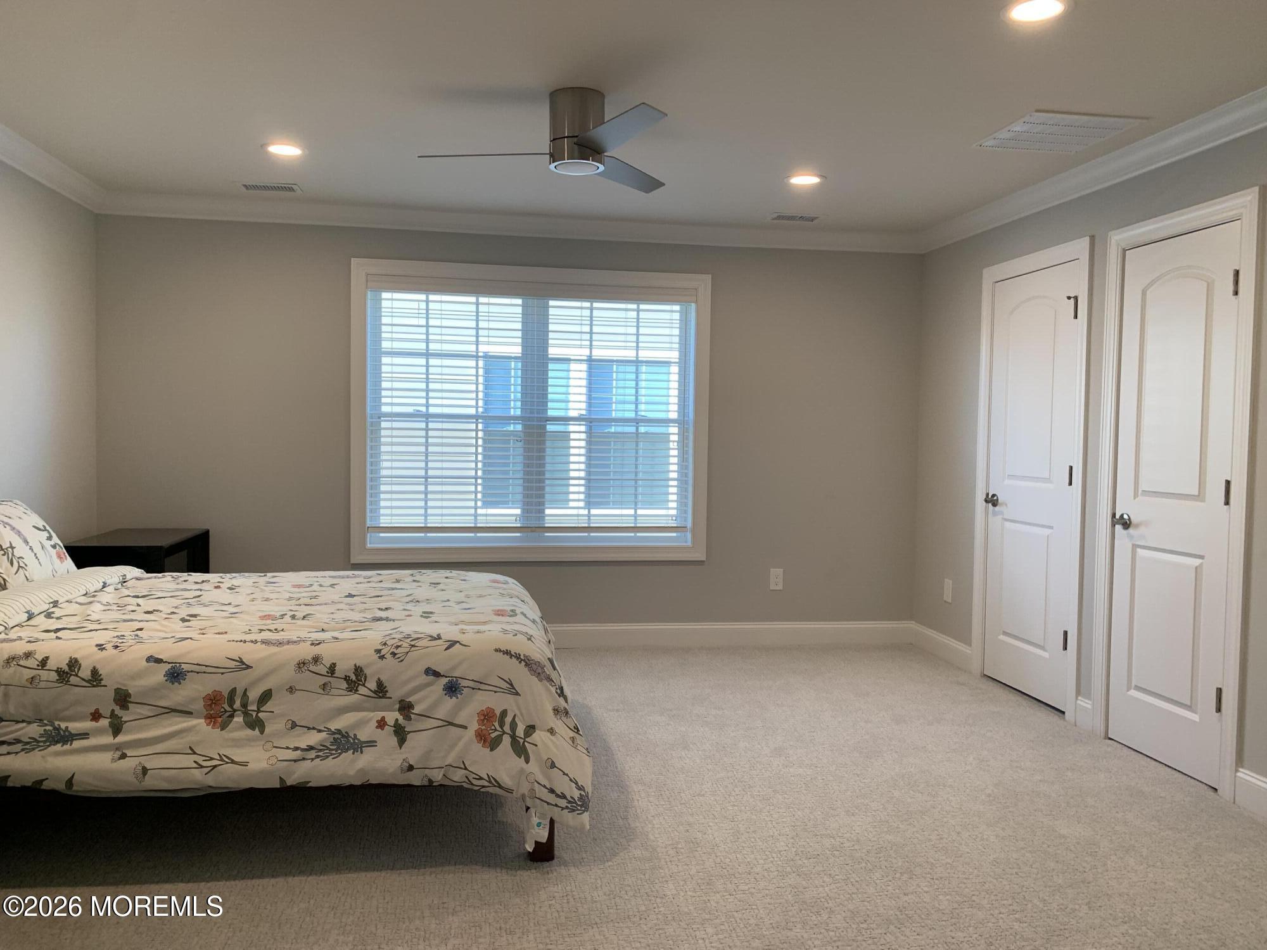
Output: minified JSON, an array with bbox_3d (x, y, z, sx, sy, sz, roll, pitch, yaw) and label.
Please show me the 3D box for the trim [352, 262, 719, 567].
[{"bbox_3d":[-0.550,-0.333,5.358,1.998,1.654,0.050,0,3,-10],"label":"trim"}]

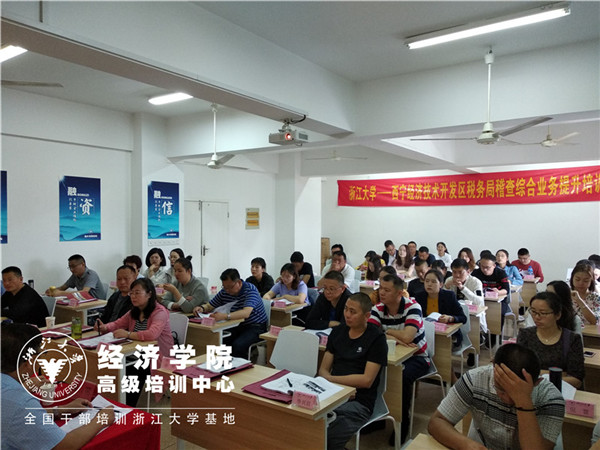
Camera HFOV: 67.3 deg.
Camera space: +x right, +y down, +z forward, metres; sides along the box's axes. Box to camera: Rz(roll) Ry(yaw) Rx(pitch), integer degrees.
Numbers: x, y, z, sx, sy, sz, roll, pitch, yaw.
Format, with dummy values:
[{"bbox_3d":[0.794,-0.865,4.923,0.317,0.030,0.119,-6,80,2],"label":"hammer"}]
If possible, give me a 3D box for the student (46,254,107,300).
[{"bbox_3d":[-2.695,0.999,5.574,0.550,1.250,0.800,1,1,34],"label":"student"}]

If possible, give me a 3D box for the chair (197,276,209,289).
[{"bbox_3d":[-1.543,1.163,6.081,0.460,0.860,0.520,1,1,35],"label":"chair"}]

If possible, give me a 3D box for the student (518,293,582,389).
[{"bbox_3d":[1.377,1.018,2.630,0.475,1.238,0.733,1,1,35],"label":"student"}]

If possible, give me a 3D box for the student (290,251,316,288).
[{"bbox_3d":[-0.033,0.975,6.053,0.475,1.228,0.723,1,1,35],"label":"student"}]

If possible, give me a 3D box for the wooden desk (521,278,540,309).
[{"bbox_3d":[3.059,1.213,7.083,1.200,0.750,0.430,1,1,34],"label":"wooden desk"}]

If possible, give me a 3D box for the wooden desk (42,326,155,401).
[{"bbox_3d":[-1.718,1.292,3.723,1.155,0.750,0.424,1,2,35],"label":"wooden desk"}]

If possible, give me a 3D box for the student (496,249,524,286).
[{"bbox_3d":[2.995,1.003,6.643,0.480,1.250,0.680,1,1,32],"label":"student"}]

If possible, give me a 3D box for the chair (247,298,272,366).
[{"bbox_3d":[-0.614,1.254,4.765,0.480,0.830,0.540,1,1,35],"label":"chair"}]

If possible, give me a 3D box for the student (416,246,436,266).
[{"bbox_3d":[2.313,0.997,8.316,0.520,1.180,0.700,1,1,33],"label":"student"}]

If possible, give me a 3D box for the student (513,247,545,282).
[{"bbox_3d":[3.434,0.963,6.959,0.515,1.228,0.723,1,1,33],"label":"student"}]

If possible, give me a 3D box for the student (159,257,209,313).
[{"bbox_3d":[-1.256,1.025,4.946,0.500,1.220,0.720,1,1,40],"label":"student"}]

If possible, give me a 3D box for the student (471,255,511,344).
[{"bbox_3d":[2.250,0.979,5.456,0.495,1.238,0.723,1,1,33],"label":"student"}]

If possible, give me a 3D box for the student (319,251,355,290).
[{"bbox_3d":[0.415,0.970,5.760,0.505,1.247,0.723,1,1,35],"label":"student"}]

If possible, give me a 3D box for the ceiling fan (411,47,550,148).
[{"bbox_3d":[1.743,-1.179,4.122,1.400,0.838,1.400,1,1,34],"label":"ceiling fan"}]

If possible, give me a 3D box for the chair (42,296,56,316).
[{"bbox_3d":[-2.743,1.185,4.505,0.460,0.860,0.520,1,1,35],"label":"chair"}]

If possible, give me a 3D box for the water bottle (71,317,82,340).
[{"bbox_3d":[-1.807,0.826,3.655,0.085,0.183,0.085,1,2,35],"label":"water bottle"}]

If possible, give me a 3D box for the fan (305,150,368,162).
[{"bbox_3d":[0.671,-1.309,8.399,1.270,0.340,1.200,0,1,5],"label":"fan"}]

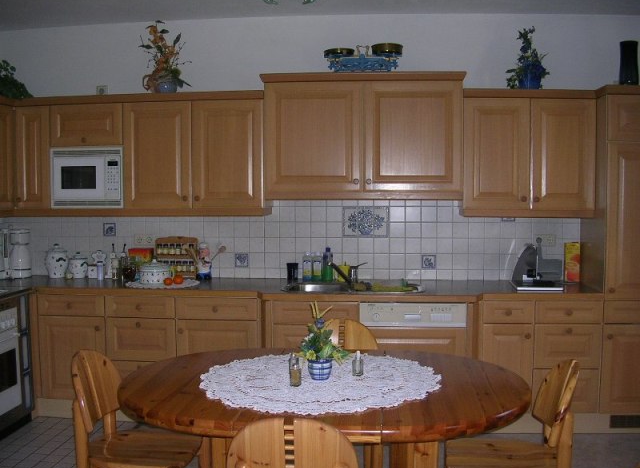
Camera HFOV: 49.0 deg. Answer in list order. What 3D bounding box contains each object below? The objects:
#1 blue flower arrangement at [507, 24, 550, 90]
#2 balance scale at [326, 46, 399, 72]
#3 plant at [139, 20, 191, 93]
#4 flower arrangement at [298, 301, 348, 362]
[{"bbox_3d":[1.278,-1.073,4.313,0.275,0.420,0.220,0,3,5],"label":"blue flower arrangement"},{"bbox_3d":[0.254,-1.039,4.190,0.452,0.164,0.200,0,4,5],"label":"balance scale"},{"bbox_3d":[-0.999,-1.127,4.525,0.345,0.500,0.270,0,3,5],"label":"plant"},{"bbox_3d":[0.016,0.359,2.552,0.187,0.216,0.170,0,4,5],"label":"flower arrangement"}]

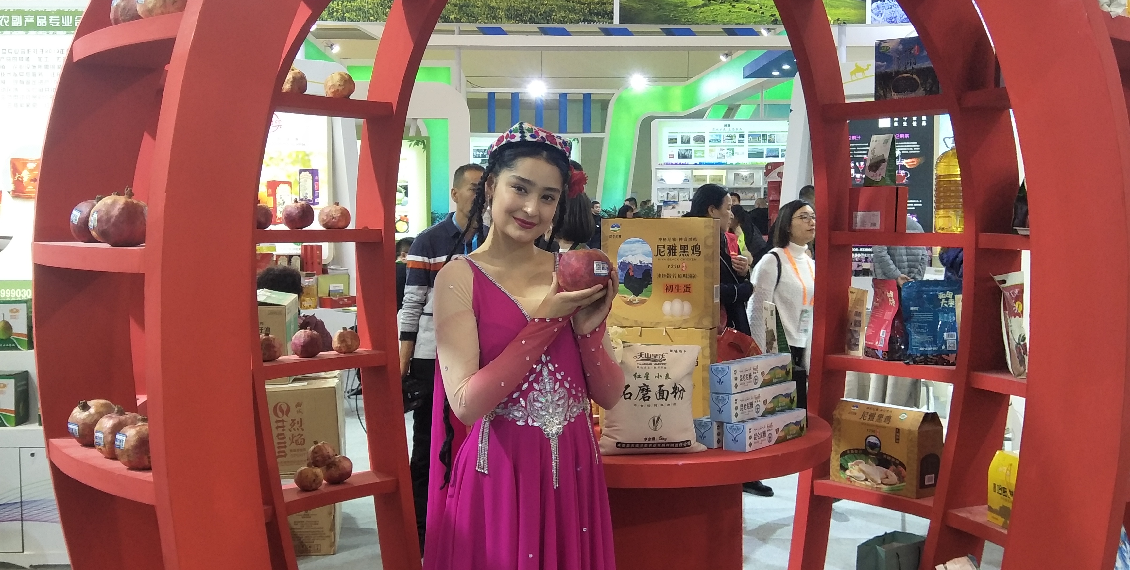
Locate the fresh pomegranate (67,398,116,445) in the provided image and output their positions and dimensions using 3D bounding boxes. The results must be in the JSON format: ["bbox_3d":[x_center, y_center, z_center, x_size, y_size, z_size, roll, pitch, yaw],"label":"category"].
[{"bbox_3d":[-1.014,0.296,2.238,0.094,0.097,0.094,-1,4,-22],"label":"fresh pomegranate"}]

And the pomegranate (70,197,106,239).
[{"bbox_3d":[-0.997,-0.137,2.190,0.093,0.097,0.093,0,4,0],"label":"pomegranate"}]

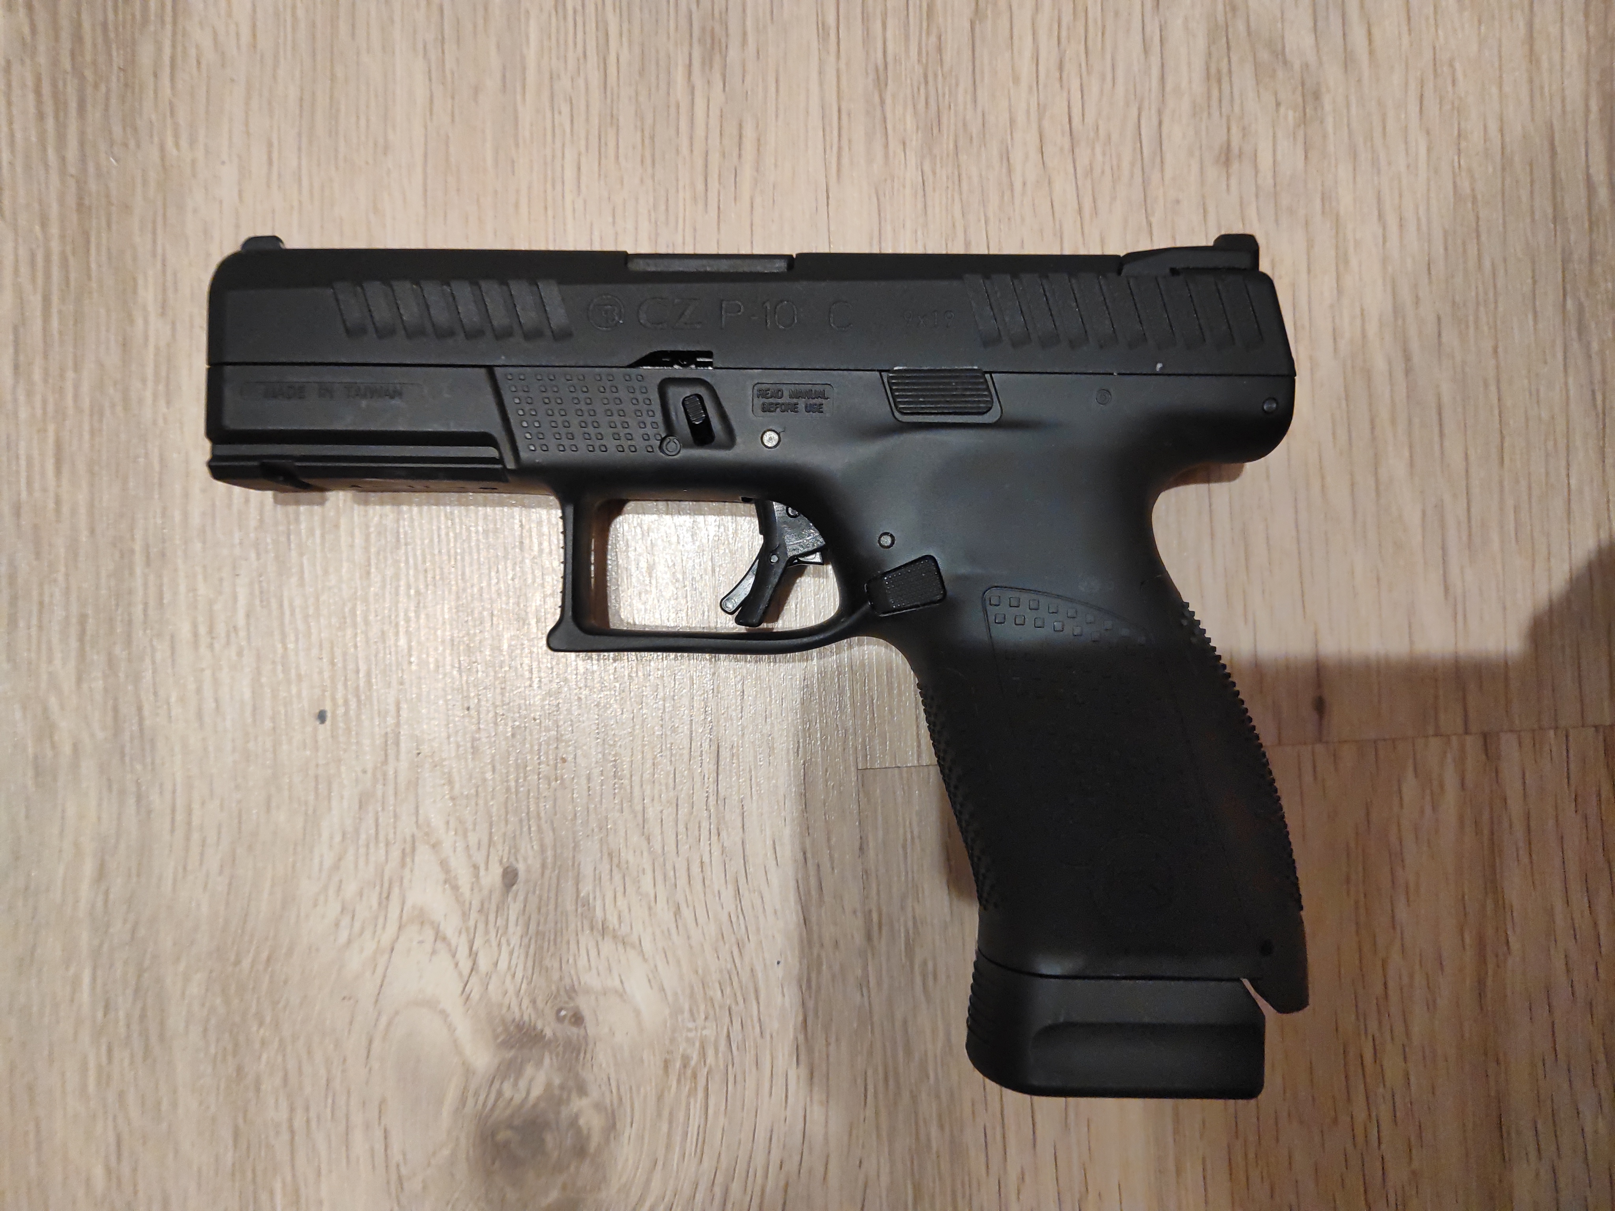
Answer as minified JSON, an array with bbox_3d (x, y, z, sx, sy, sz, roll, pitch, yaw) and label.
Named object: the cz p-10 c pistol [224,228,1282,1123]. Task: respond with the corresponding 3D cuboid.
[{"bbox_3d":[-0.006,0.009,0.192,0.190,0.032,0.149,1,90,0],"label":"cz p-10 c pistol"}]

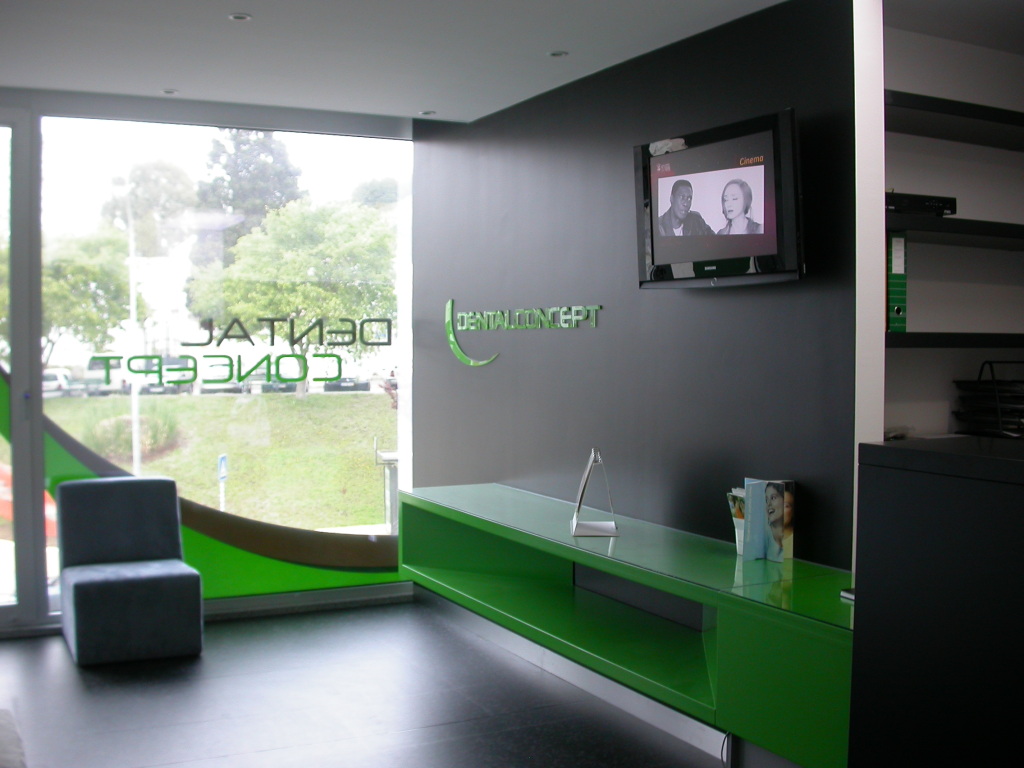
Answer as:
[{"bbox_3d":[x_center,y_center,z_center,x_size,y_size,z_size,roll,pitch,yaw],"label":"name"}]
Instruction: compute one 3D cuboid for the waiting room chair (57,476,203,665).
[{"bbox_3d":[-1.610,0.766,4.723,0.484,0.672,0.518,-1,2,-24],"label":"waiting room chair"}]

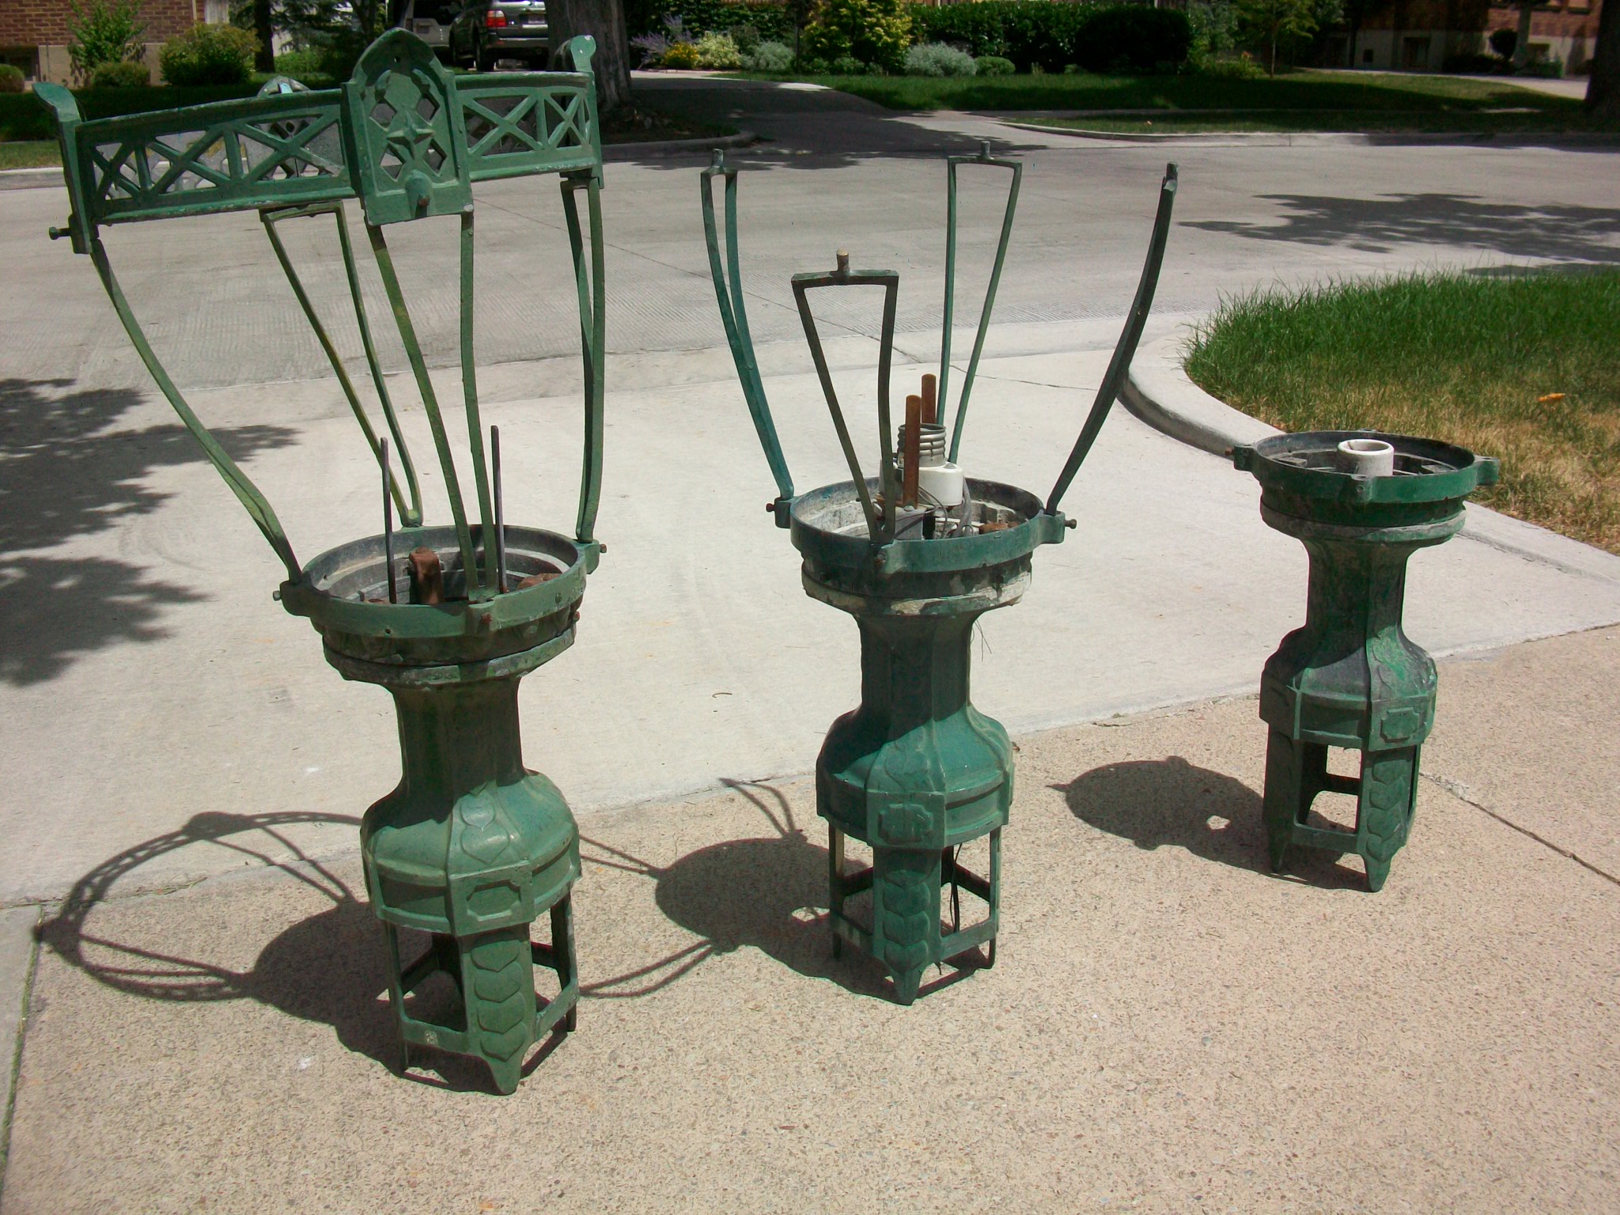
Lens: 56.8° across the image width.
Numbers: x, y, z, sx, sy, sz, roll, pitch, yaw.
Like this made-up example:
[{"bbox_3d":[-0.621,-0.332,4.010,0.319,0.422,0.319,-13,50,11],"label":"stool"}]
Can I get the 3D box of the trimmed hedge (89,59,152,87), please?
[{"bbox_3d":[-9.387,-7.275,20.400,0.840,0.380,0.700,-1,18,0],"label":"trimmed hedge"}]

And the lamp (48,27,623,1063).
[{"bbox_3d":[-0.348,0.002,1.224,0.400,0.868,0.400,-9,21,-25],"label":"lamp"}]

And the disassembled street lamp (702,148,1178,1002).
[{"bbox_3d":[0.109,-0.007,1.360,0.399,0.784,0.500,3,18,13],"label":"disassembled street lamp"}]

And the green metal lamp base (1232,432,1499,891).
[{"bbox_3d":[0.583,0.063,1.626,0.264,0.470,0.264,5,19,21],"label":"green metal lamp base"}]

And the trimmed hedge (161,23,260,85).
[{"bbox_3d":[-8.100,-7.443,20.200,1.300,0.800,1.100,-1,18,0],"label":"trimmed hedge"}]

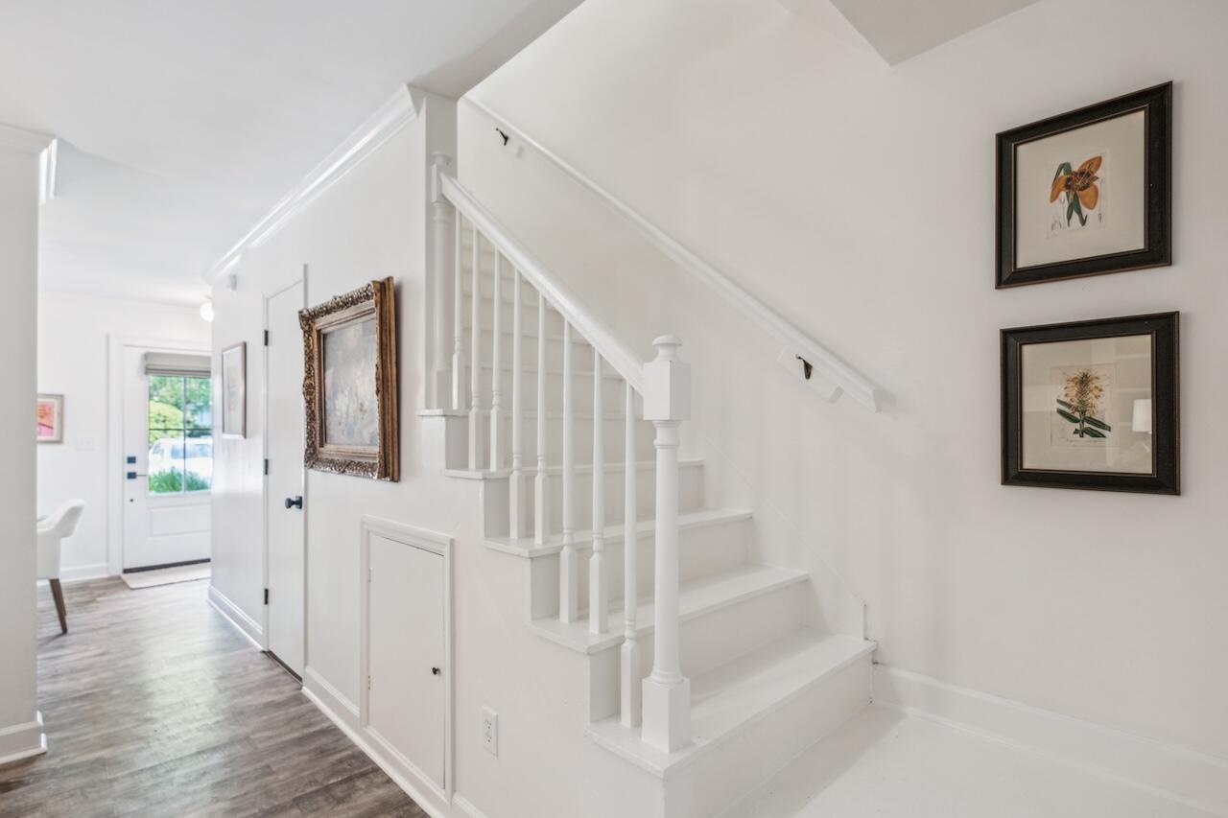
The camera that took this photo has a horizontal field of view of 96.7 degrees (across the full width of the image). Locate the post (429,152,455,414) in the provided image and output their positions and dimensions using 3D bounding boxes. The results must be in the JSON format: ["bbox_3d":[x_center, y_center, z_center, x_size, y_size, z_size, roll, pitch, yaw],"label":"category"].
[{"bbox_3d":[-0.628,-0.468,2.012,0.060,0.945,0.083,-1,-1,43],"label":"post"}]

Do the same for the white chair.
[{"bbox_3d":[-3.800,1.020,3.490,0.610,0.820,0.600,1,-1,-45],"label":"white chair"}]

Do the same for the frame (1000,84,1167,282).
[{"bbox_3d":[1.297,-0.604,1.531,0.375,0.467,0.030,-1,-1,43],"label":"frame"}]

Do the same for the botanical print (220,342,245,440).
[{"bbox_3d":[-2.610,-0.116,3.745,0.600,0.622,0.028,-1,-1,43],"label":"botanical print"}]

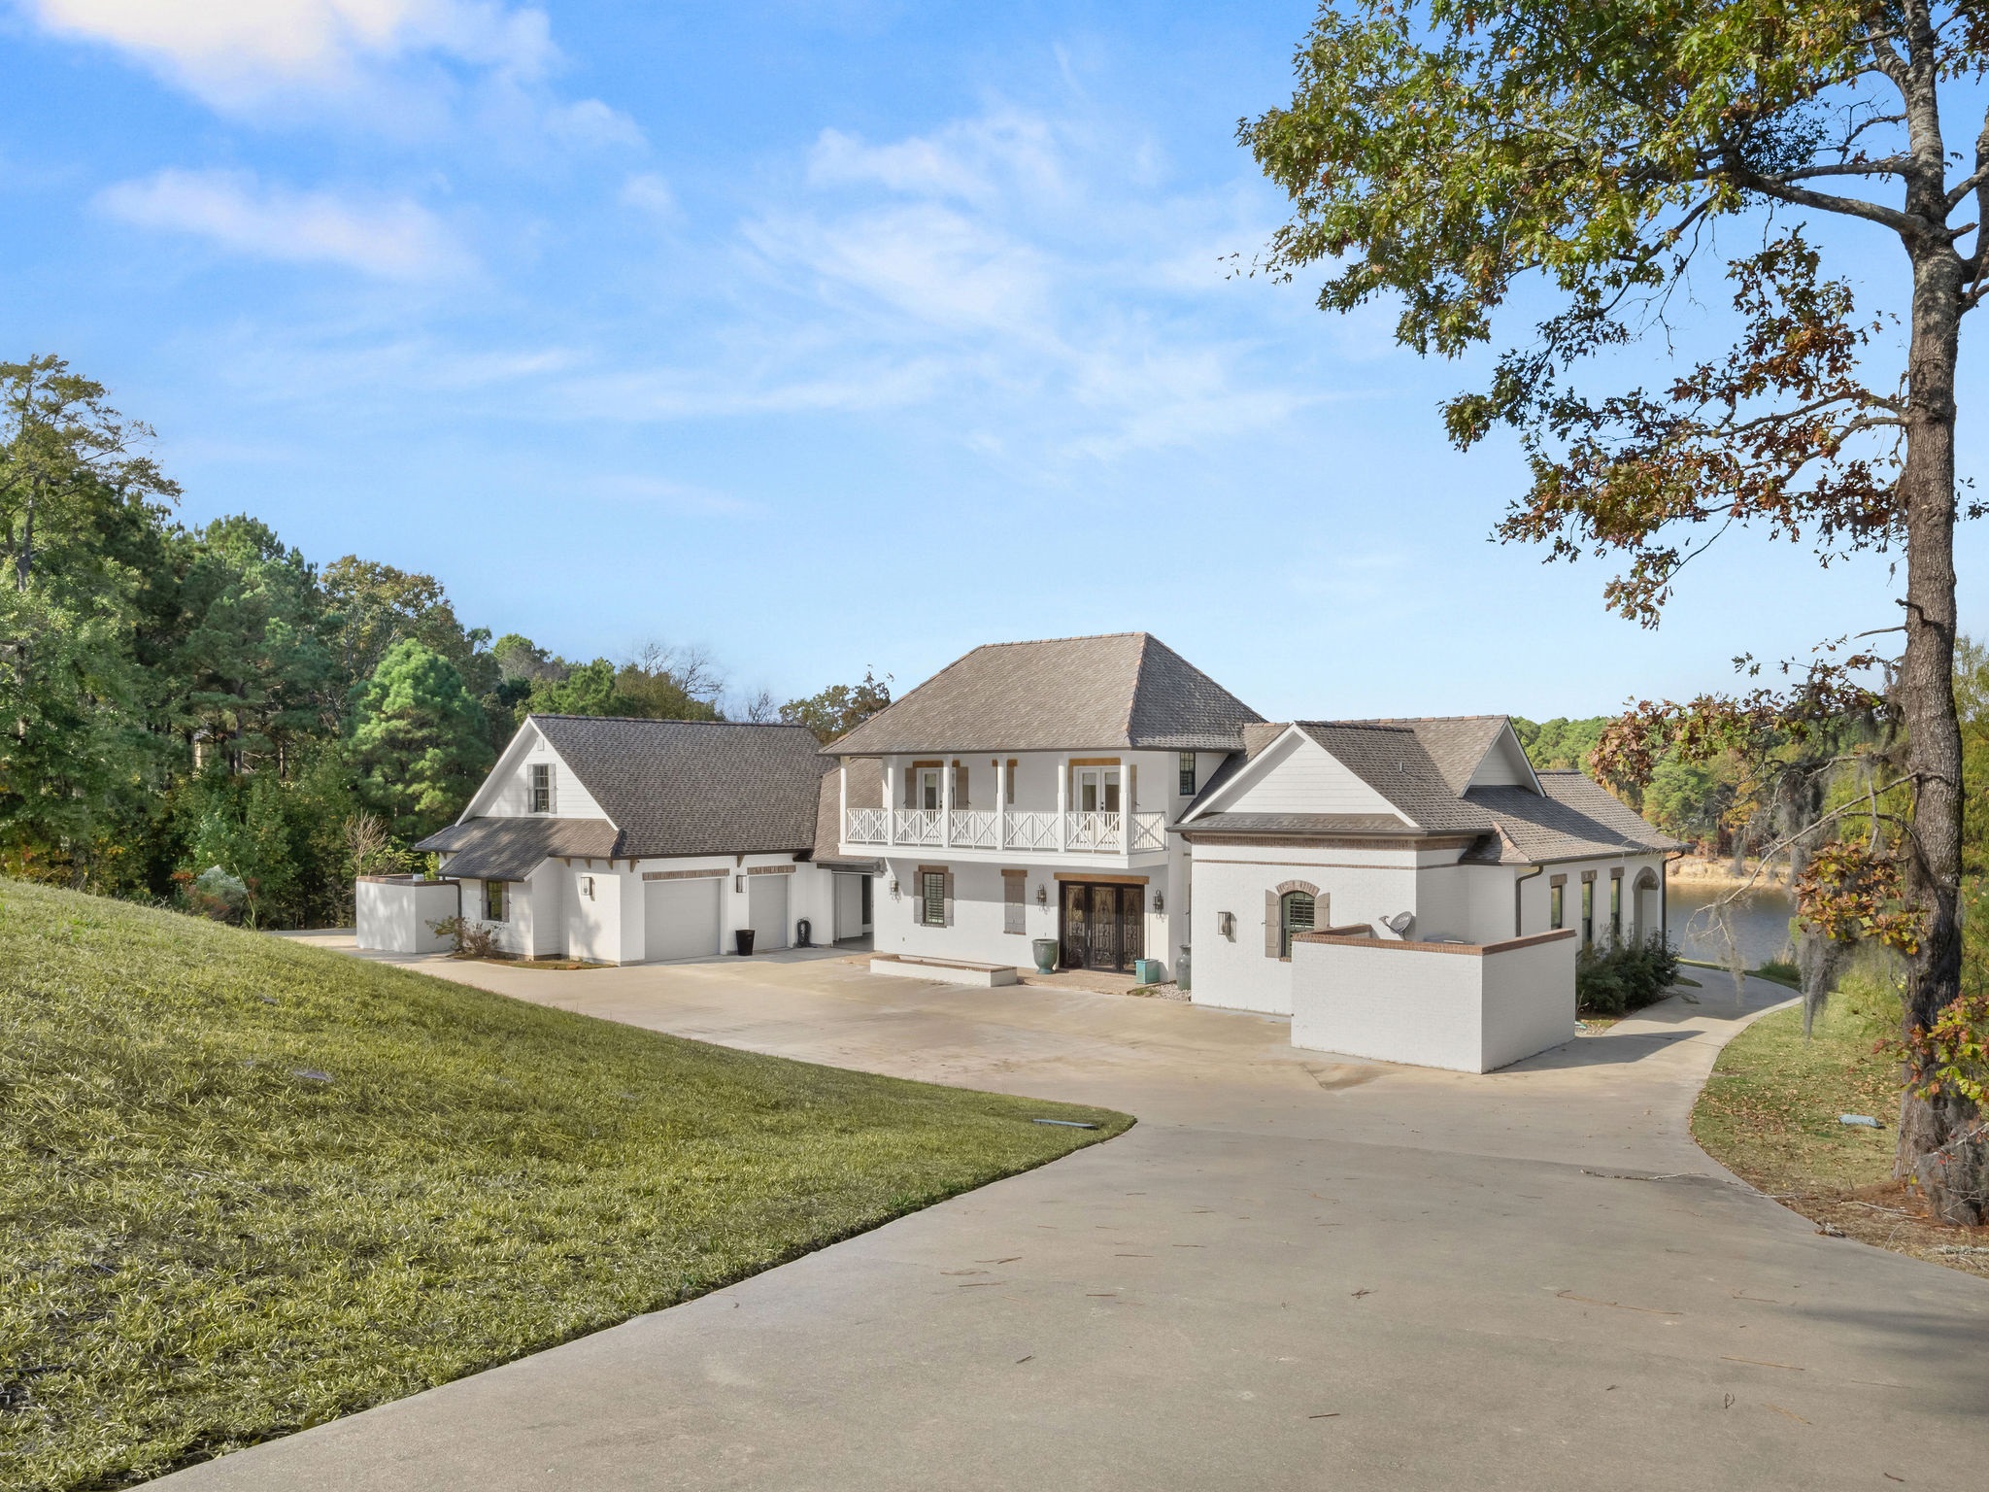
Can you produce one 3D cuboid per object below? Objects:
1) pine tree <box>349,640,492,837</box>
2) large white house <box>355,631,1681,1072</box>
[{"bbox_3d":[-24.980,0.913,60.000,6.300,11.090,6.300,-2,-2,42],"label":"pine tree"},{"bbox_3d":[0.317,1.640,43.652,36.300,10.300,22.400,-2,-2,42],"label":"large white house"}]

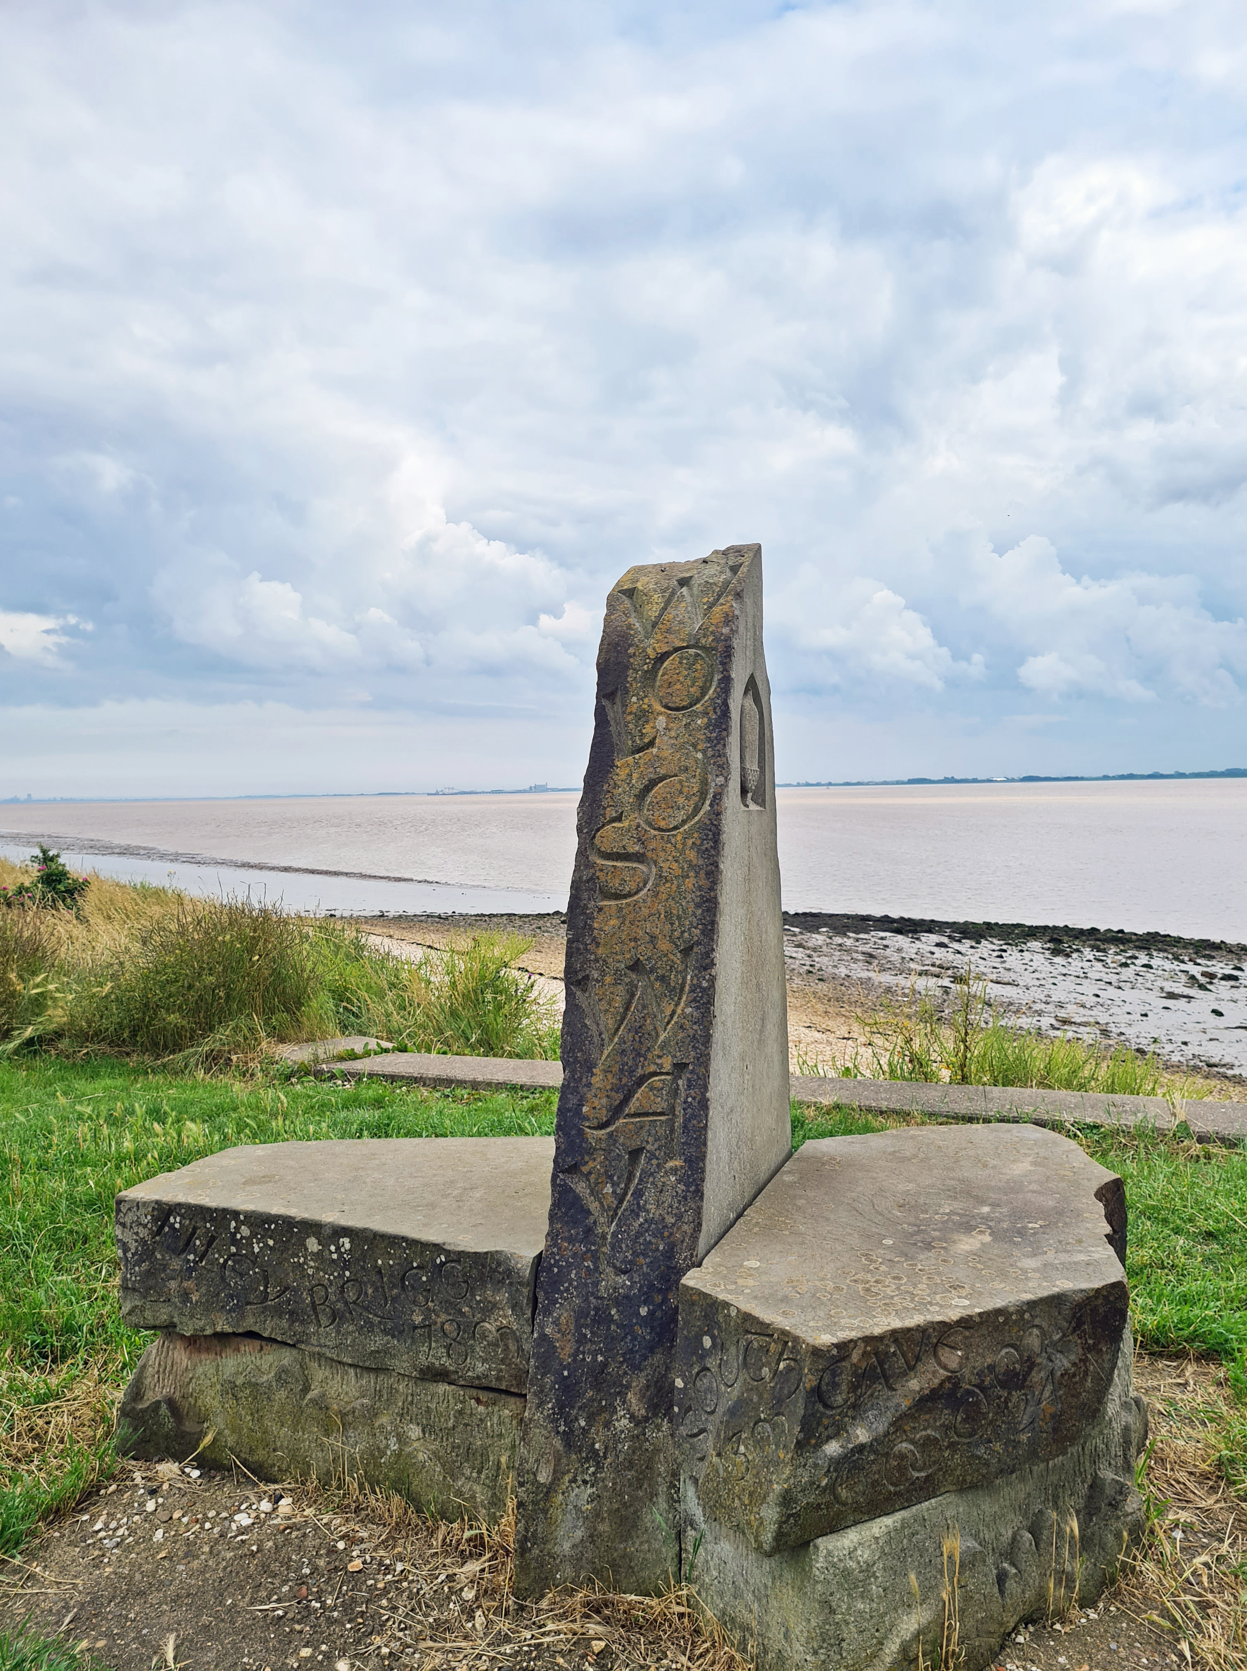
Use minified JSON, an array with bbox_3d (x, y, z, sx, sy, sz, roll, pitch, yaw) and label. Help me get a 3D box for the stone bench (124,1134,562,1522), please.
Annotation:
[{"bbox_3d":[-0.511,1.094,3.089,1.107,0.547,0.880,0,2,23],"label":"stone bench"}]

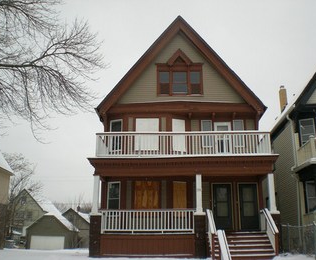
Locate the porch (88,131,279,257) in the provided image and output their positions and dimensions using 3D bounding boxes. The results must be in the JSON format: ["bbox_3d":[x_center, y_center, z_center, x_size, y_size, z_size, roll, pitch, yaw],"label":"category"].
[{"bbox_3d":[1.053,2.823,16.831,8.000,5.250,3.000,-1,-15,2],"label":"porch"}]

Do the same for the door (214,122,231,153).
[{"bbox_3d":[3.269,0.579,19.021,0.870,2.000,0.100,-1,-15,2],"label":"door"}]

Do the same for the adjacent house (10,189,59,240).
[{"bbox_3d":[-23.452,17.011,72.812,8.400,10.200,12.500,-1,-15,2],"label":"adjacent house"}]

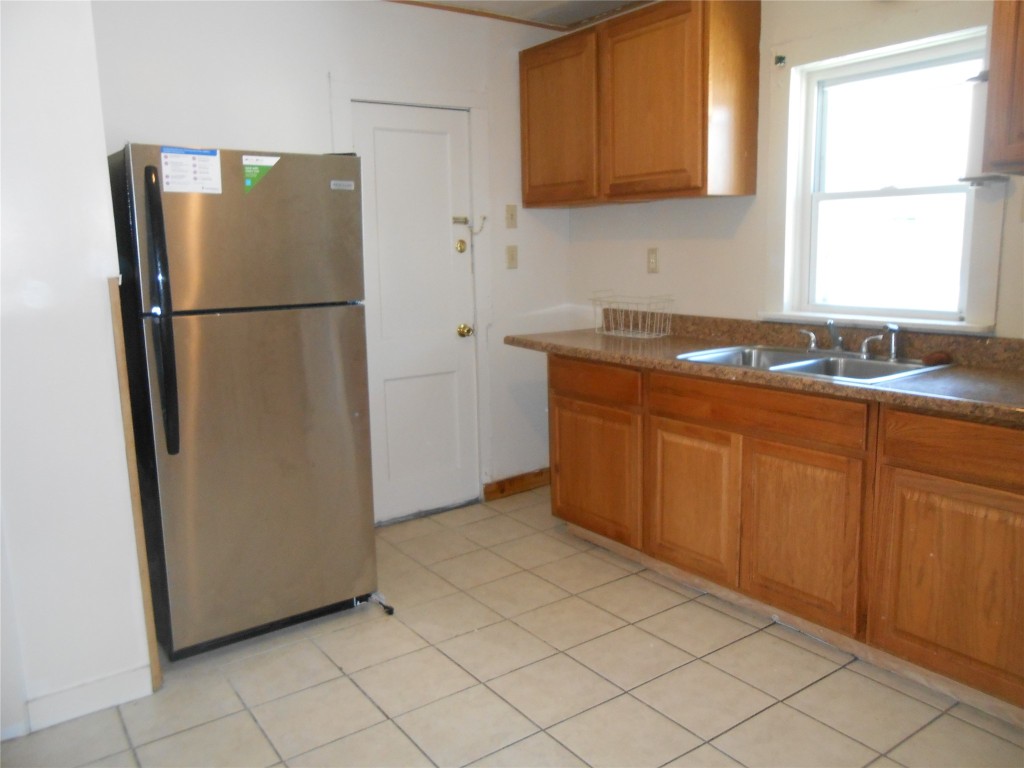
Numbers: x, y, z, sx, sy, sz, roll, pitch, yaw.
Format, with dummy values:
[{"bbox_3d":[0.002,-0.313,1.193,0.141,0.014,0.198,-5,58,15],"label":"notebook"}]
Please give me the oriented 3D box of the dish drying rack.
[{"bbox_3d":[0.584,-0.335,3.748,0.195,0.200,0.380,-8,11,-35],"label":"dish drying rack"}]

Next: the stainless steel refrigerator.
[{"bbox_3d":[-1.018,0.025,2.895,0.743,1.678,0.765,-8,11,-35],"label":"stainless steel refrigerator"}]

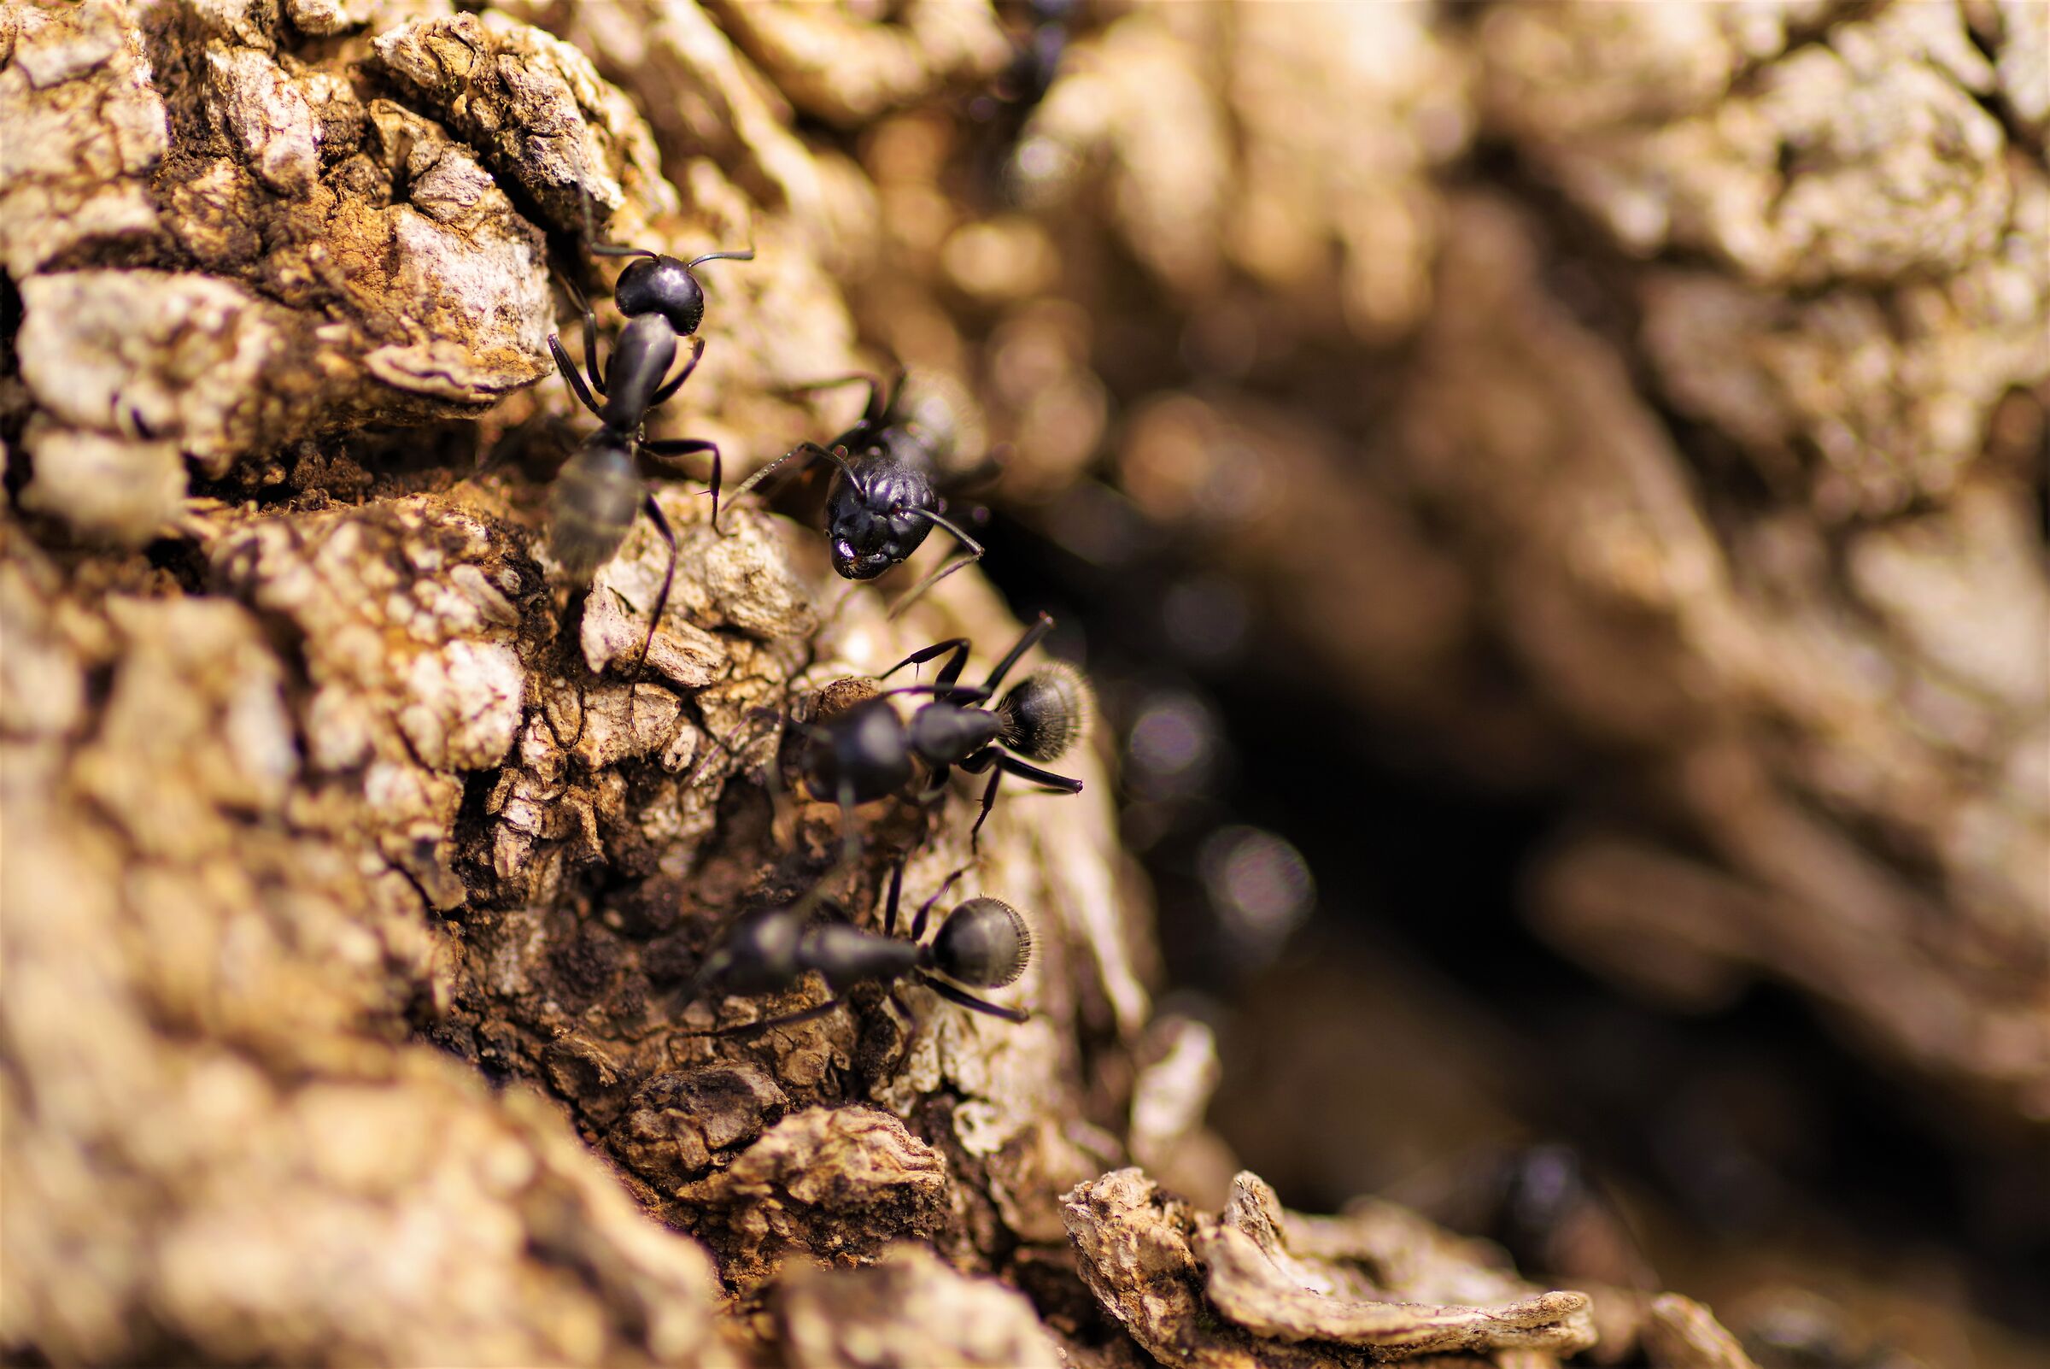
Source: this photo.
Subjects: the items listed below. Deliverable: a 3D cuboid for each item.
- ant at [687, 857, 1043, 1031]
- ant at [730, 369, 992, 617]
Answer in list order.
[{"bbox_3d":[-0.005,0.007,0.157,0.010,0.005,0.003,-4,-2,-36],"label":"ant"},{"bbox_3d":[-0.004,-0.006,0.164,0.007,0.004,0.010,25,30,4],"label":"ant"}]

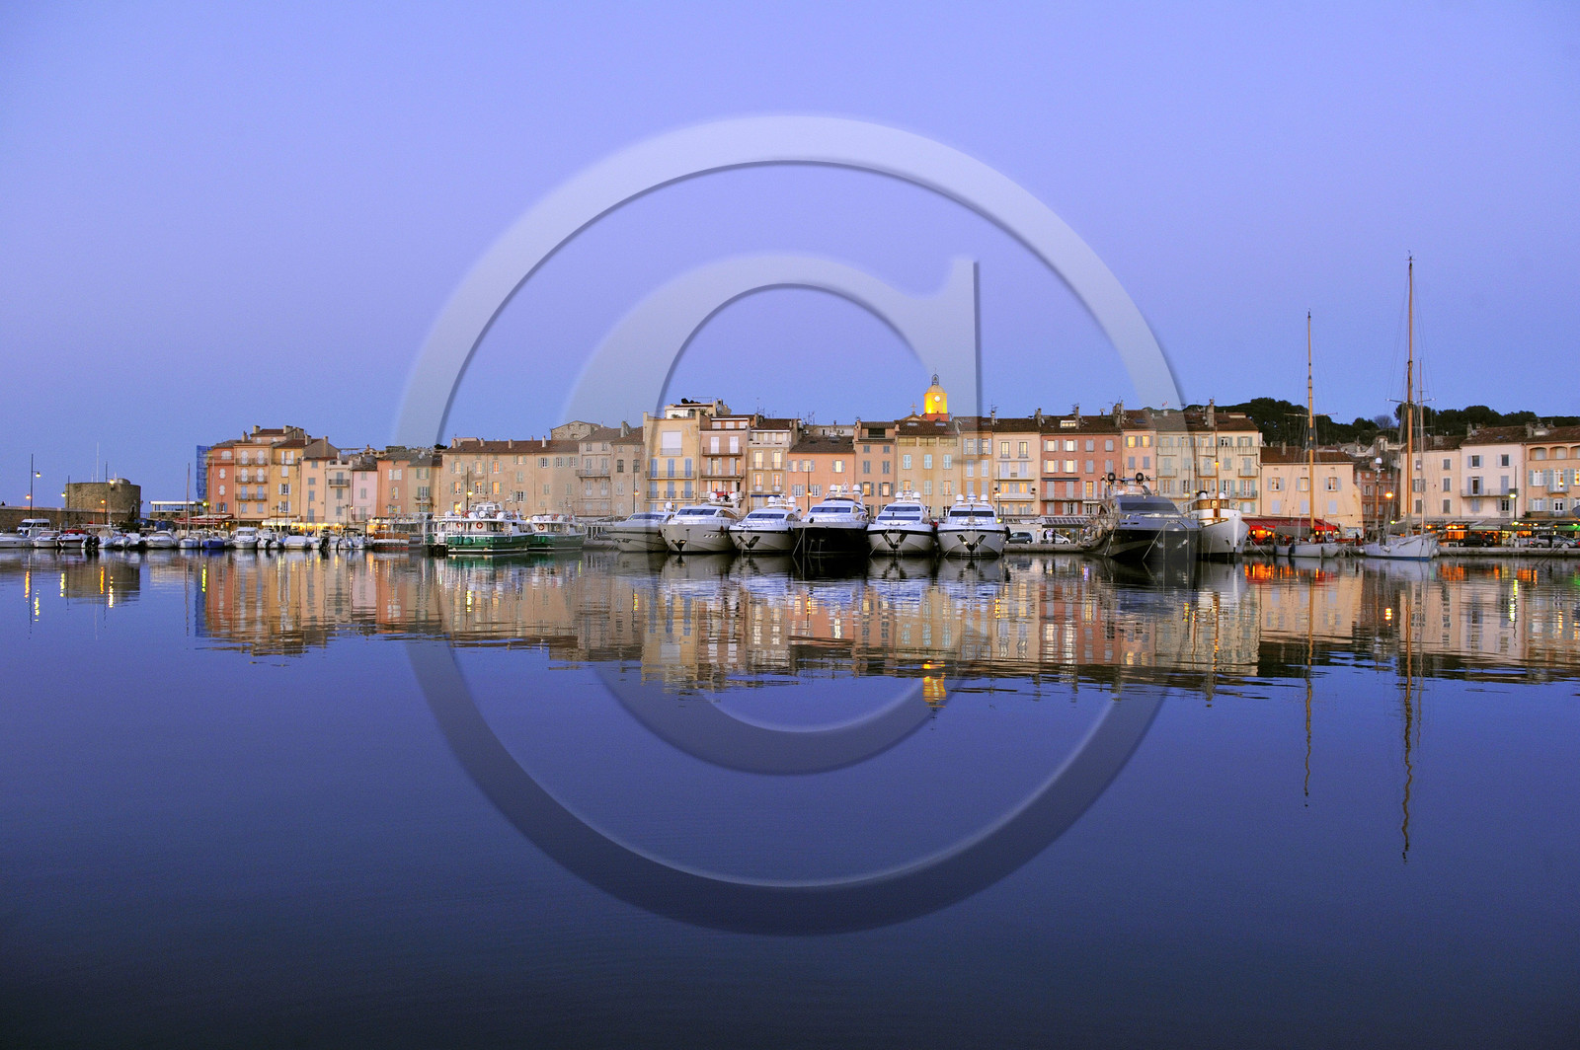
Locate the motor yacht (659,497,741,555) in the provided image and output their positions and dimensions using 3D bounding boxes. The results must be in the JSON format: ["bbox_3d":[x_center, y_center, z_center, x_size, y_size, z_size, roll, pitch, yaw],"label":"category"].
[{"bbox_3d":[-10.649,-0.122,138.018,6.500,6.600,27.000,0,0,7],"label":"motor yacht"}]

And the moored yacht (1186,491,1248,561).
[{"bbox_3d":[44.500,-0.230,119.900,6.100,7.000,20.000,0,0,9],"label":"moored yacht"}]

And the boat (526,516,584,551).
[{"bbox_3d":[-26.700,0.710,132.500,4.900,4.300,17.000,0,0,10],"label":"boat"}]

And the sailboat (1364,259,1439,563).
[{"bbox_3d":[61.593,-11.299,113.580,5.200,29.600,25.500,0,0,16],"label":"sailboat"}]

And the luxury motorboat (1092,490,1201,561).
[{"bbox_3d":[36.700,-0.600,116.400,6.800,7.600,27.000,0,0,11],"label":"luxury motorboat"}]

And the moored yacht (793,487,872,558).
[{"bbox_3d":[5.126,-0.791,134.522,7.000,8.100,29.500,0,0,9],"label":"moored yacht"}]

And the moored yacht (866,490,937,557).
[{"bbox_3d":[12.924,-0.461,131.020,6.800,7.500,29.500,0,0,9],"label":"moored yacht"}]

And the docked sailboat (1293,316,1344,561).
[{"bbox_3d":[56.883,-9.625,123.571,4.600,26.300,17.000,0,0,11],"label":"docked sailboat"}]

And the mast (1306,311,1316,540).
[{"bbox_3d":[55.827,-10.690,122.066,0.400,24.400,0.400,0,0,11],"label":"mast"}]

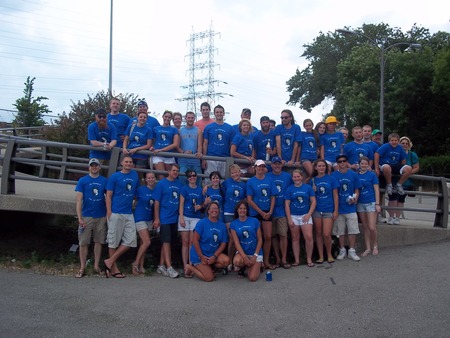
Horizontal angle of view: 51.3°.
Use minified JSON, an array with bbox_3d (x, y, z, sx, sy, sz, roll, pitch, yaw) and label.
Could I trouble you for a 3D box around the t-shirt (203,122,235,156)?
[{"bbox_3d":[-0.112,-0.510,8.100,0.530,0.640,0.280,1,-1,-1],"label":"t-shirt"}]

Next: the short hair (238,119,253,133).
[{"bbox_3d":[0.361,-0.761,8.250,0.230,0.250,0.230,1,-1,-2],"label":"short hair"}]

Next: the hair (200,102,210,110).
[{"bbox_3d":[-0.351,-1.130,8.550,0.175,0.160,0.195,1,0,-2],"label":"hair"}]

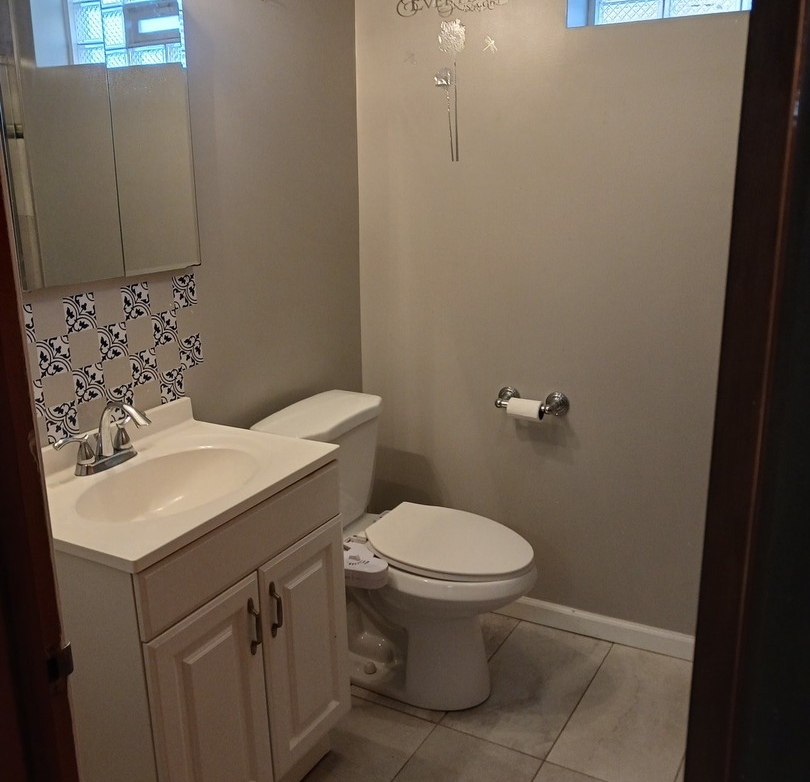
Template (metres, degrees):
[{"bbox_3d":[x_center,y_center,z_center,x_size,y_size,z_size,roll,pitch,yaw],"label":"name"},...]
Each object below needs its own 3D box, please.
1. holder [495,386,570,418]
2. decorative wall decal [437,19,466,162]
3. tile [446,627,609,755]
[{"bbox_3d":[0.366,0.043,2.507,0.224,0.072,0.080,8,18,28],"label":"holder"},{"bbox_3d":[0.134,-0.867,2.422,0.089,0.394,0.006,8,18,28],"label":"decorative wall decal"},{"bbox_3d":[0.368,0.844,2.413,0.301,0.012,0.603,8,18,28],"label":"tile"}]

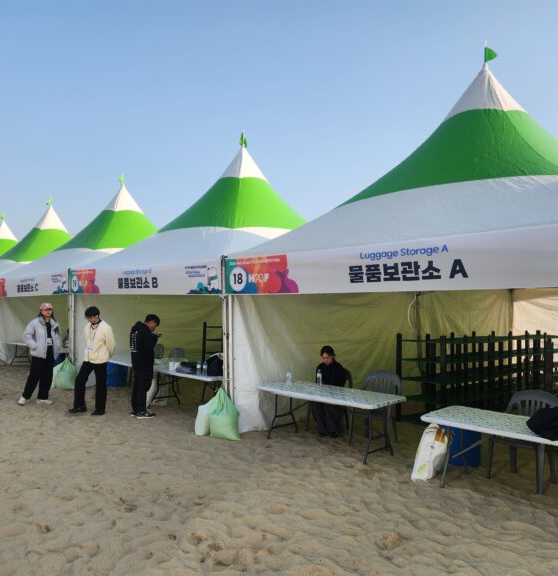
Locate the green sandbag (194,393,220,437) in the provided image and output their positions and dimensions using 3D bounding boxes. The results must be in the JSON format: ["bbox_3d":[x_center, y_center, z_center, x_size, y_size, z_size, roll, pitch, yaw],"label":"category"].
[{"bbox_3d":[-0.967,1.704,6.900,0.310,0.560,0.260,-1,0,24],"label":"green sandbag"}]

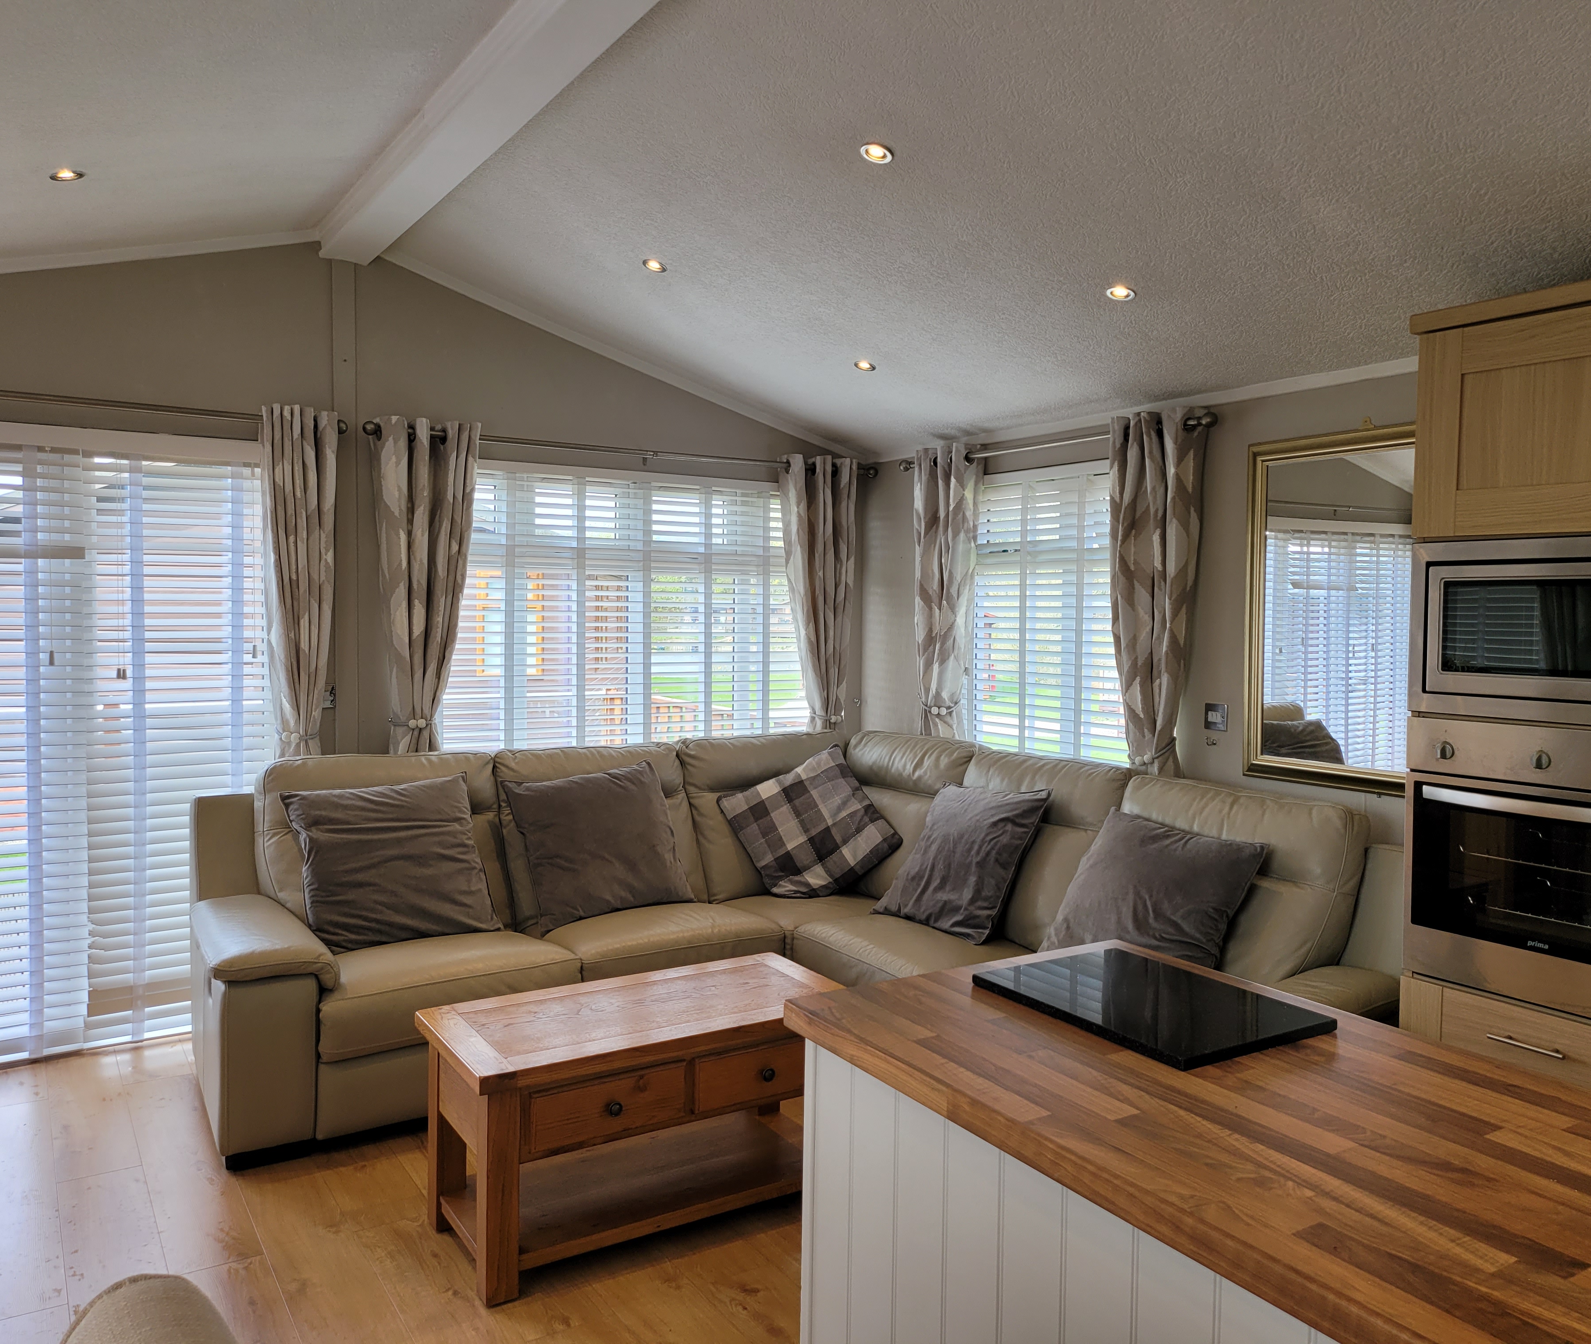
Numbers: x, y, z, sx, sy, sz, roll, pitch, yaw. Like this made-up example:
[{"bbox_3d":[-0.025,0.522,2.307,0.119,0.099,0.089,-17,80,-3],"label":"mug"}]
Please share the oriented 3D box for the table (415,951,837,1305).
[{"bbox_3d":[-0.361,1.077,3.265,1.000,0.495,0.490,-1,3,-32],"label":"table"}]

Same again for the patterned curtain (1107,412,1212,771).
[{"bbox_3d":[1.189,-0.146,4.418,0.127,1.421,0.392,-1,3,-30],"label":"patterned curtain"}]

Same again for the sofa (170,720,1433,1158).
[{"bbox_3d":[-0.141,0.800,4.009,2.803,0.990,2.822,-1,3,-31],"label":"sofa"}]

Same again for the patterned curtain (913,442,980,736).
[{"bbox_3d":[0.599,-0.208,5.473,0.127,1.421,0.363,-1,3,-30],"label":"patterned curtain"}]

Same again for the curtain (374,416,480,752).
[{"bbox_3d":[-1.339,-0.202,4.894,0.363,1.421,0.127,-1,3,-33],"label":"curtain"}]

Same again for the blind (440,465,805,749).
[{"bbox_3d":[-0.636,-0.228,5.419,1.725,1.147,0.069,-1,3,-33],"label":"blind"}]

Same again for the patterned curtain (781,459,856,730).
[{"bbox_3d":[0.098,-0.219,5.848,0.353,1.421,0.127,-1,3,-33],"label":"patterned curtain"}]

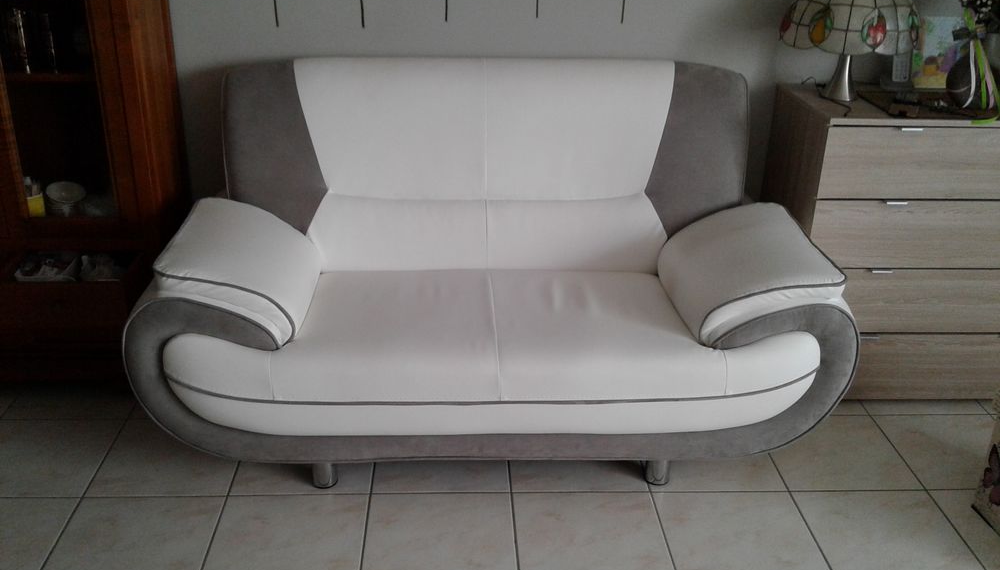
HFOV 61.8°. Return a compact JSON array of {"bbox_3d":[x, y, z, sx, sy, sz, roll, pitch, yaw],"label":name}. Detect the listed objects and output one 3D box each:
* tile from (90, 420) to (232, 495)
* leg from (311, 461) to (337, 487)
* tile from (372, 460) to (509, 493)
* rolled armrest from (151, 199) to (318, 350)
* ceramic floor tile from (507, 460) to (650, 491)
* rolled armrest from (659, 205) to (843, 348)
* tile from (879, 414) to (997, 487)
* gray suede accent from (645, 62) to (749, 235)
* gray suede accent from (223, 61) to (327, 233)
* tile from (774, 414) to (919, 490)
[{"bbox_3d":[-0.819,0.436,2.117,0.338,0.010,0.318,0,26,-2],"label":"tile"},{"bbox_3d":[-0.425,0.436,2.020,0.066,0.090,0.066,0,26,-2],"label":"leg"},{"bbox_3d":[-0.144,0.436,2.145,0.338,0.010,0.318,0,26,-2],"label":"tile"},{"bbox_3d":[-0.611,-0.048,1.999,0.310,0.220,0.470,0,26,-2],"label":"rolled armrest"},{"bbox_3d":[0.194,0.437,2.158,0.338,0.010,0.318,0,26,-2],"label":"ceramic floor tile"},{"bbox_3d":[0.600,-0.043,2.051,0.325,0.210,0.470,0,26,-2],"label":"rolled armrest"},{"bbox_3d":[1.207,0.438,2.199,0.338,0.010,0.318,0,26,-2],"label":"tile"},{"bbox_3d":[0.534,-0.355,2.234,0.283,0.405,0.220,0,26,-2],"label":"gray suede accent"},{"bbox_3d":[-0.595,-0.356,2.189,0.277,0.405,0.220,0,26,-2],"label":"gray suede accent"},{"bbox_3d":[0.870,0.437,2.186,0.338,0.010,0.318,0,26,-2],"label":"tile"}]

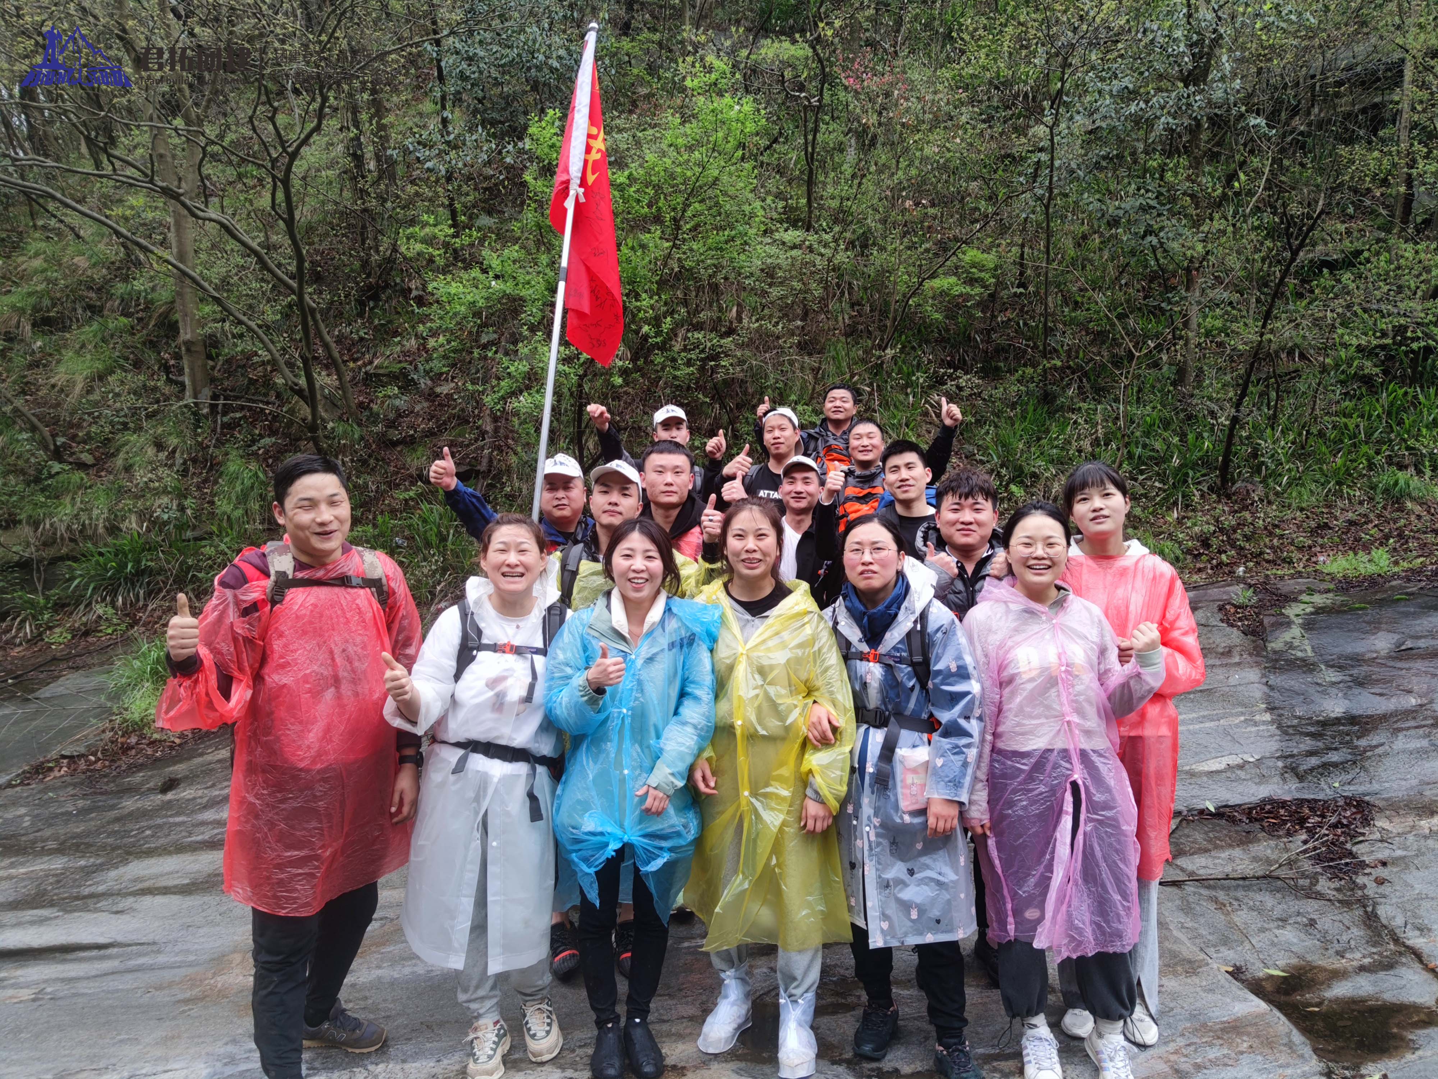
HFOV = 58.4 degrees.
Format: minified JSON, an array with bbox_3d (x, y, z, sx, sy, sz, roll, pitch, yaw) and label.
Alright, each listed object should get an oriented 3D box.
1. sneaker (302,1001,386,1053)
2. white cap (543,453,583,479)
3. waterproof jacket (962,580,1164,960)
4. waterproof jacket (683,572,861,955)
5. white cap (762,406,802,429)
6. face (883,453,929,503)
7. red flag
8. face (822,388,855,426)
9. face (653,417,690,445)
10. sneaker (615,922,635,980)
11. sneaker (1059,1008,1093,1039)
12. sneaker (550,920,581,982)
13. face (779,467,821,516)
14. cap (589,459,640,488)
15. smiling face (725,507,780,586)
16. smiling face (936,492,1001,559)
[{"bbox_3d":[-1.085,1.415,3.720,0.280,0.120,0.105,1,2,23],"label":"sneaker"},{"bbox_3d":[-0.545,-0.255,4.460,0.175,0.130,0.250,0,1,-2],"label":"white cap"},{"bbox_3d":[0.928,0.605,3.480,0.520,0.990,0.380,0,1,9],"label":"waterproof jacket"},{"bbox_3d":[0.149,0.630,3.660,0.460,1.030,0.350,0,1,13],"label":"waterproof jacket"},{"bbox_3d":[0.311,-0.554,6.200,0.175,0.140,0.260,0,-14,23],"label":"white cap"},{"bbox_3d":[0.696,-0.229,4.780,0.170,0.200,0.140,-8,5,19],"label":"face"},{"bbox_3d":[-0.435,-1.080,4.250,0.230,1.030,0.220,5,1,-3],"label":"red flag"},{"bbox_3d":[0.642,-0.708,6.850,0.170,0.195,0.140,1,5,14],"label":"face"},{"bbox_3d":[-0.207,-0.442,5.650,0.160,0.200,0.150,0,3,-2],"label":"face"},{"bbox_3d":[-0.297,1.420,4.460,0.105,0.120,0.280,0,1,0],"label":"sneaker"},{"bbox_3d":[1.064,1.375,3.840,0.100,0.110,0.260,1,5,10],"label":"sneaker"},{"bbox_3d":[-0.510,1.346,4.270,0.100,0.120,0.280,-1,8,-9],"label":"sneaker"},{"bbox_3d":[0.333,-0.201,5.300,0.170,0.195,0.140,0,4,5],"label":"face"},{"bbox_3d":[-0.353,-0.222,4.400,0.175,0.130,0.250,3,2,0],"label":"cap"},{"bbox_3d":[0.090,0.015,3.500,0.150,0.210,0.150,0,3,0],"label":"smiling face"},{"bbox_3d":[0.752,-0.043,3.900,0.180,0.200,0.150,1,5,10],"label":"smiling face"}]

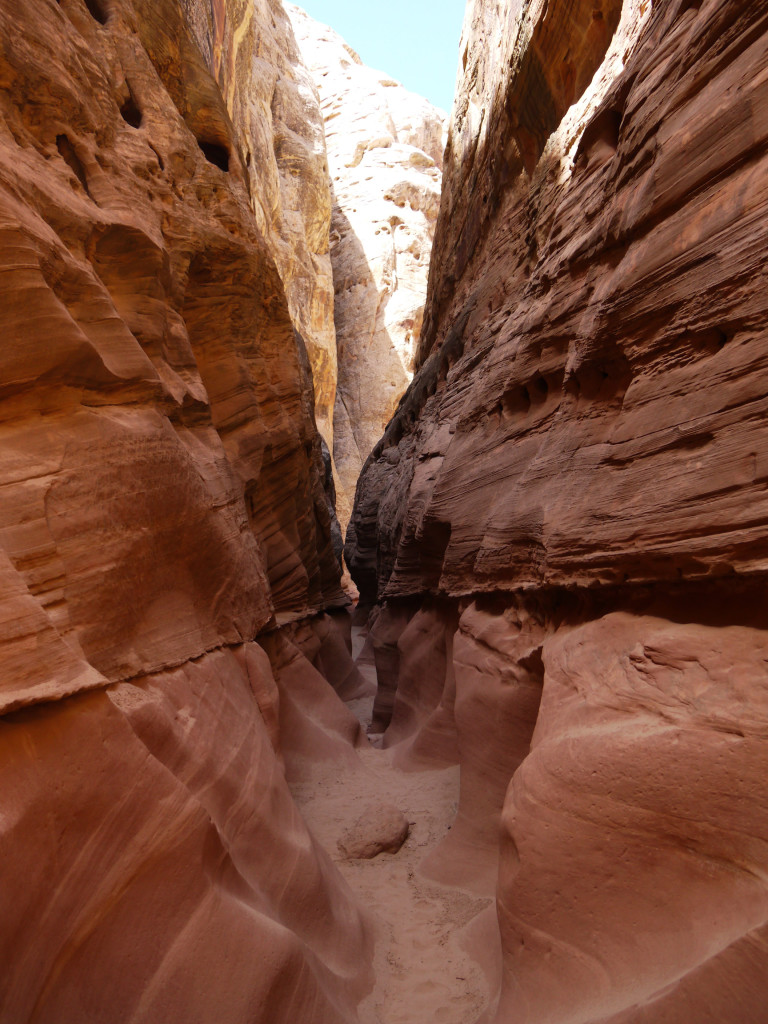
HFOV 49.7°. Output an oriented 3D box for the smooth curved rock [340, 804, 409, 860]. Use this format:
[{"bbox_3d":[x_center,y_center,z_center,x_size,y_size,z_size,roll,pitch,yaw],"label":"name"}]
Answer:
[{"bbox_3d":[-0.058,1.760,4.600,0.375,0.175,0.345,1,-4,-20],"label":"smooth curved rock"}]

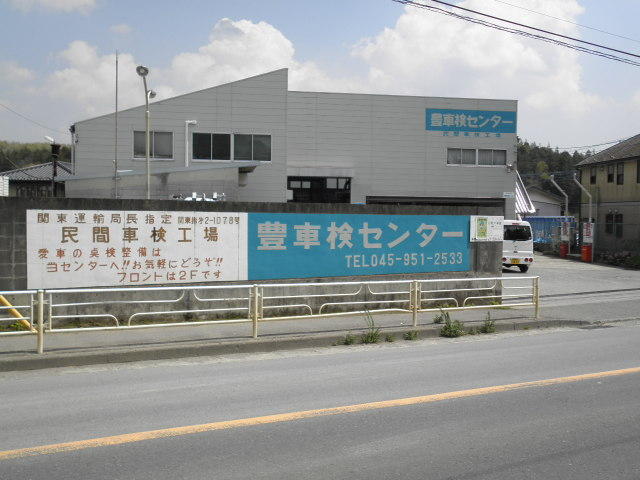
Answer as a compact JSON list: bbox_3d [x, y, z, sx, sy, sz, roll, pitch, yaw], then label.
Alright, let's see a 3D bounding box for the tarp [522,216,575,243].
[{"bbox_3d":[15.708,-0.653,48.300,3.700,1.950,0.400,1,1,8],"label":"tarp"}]

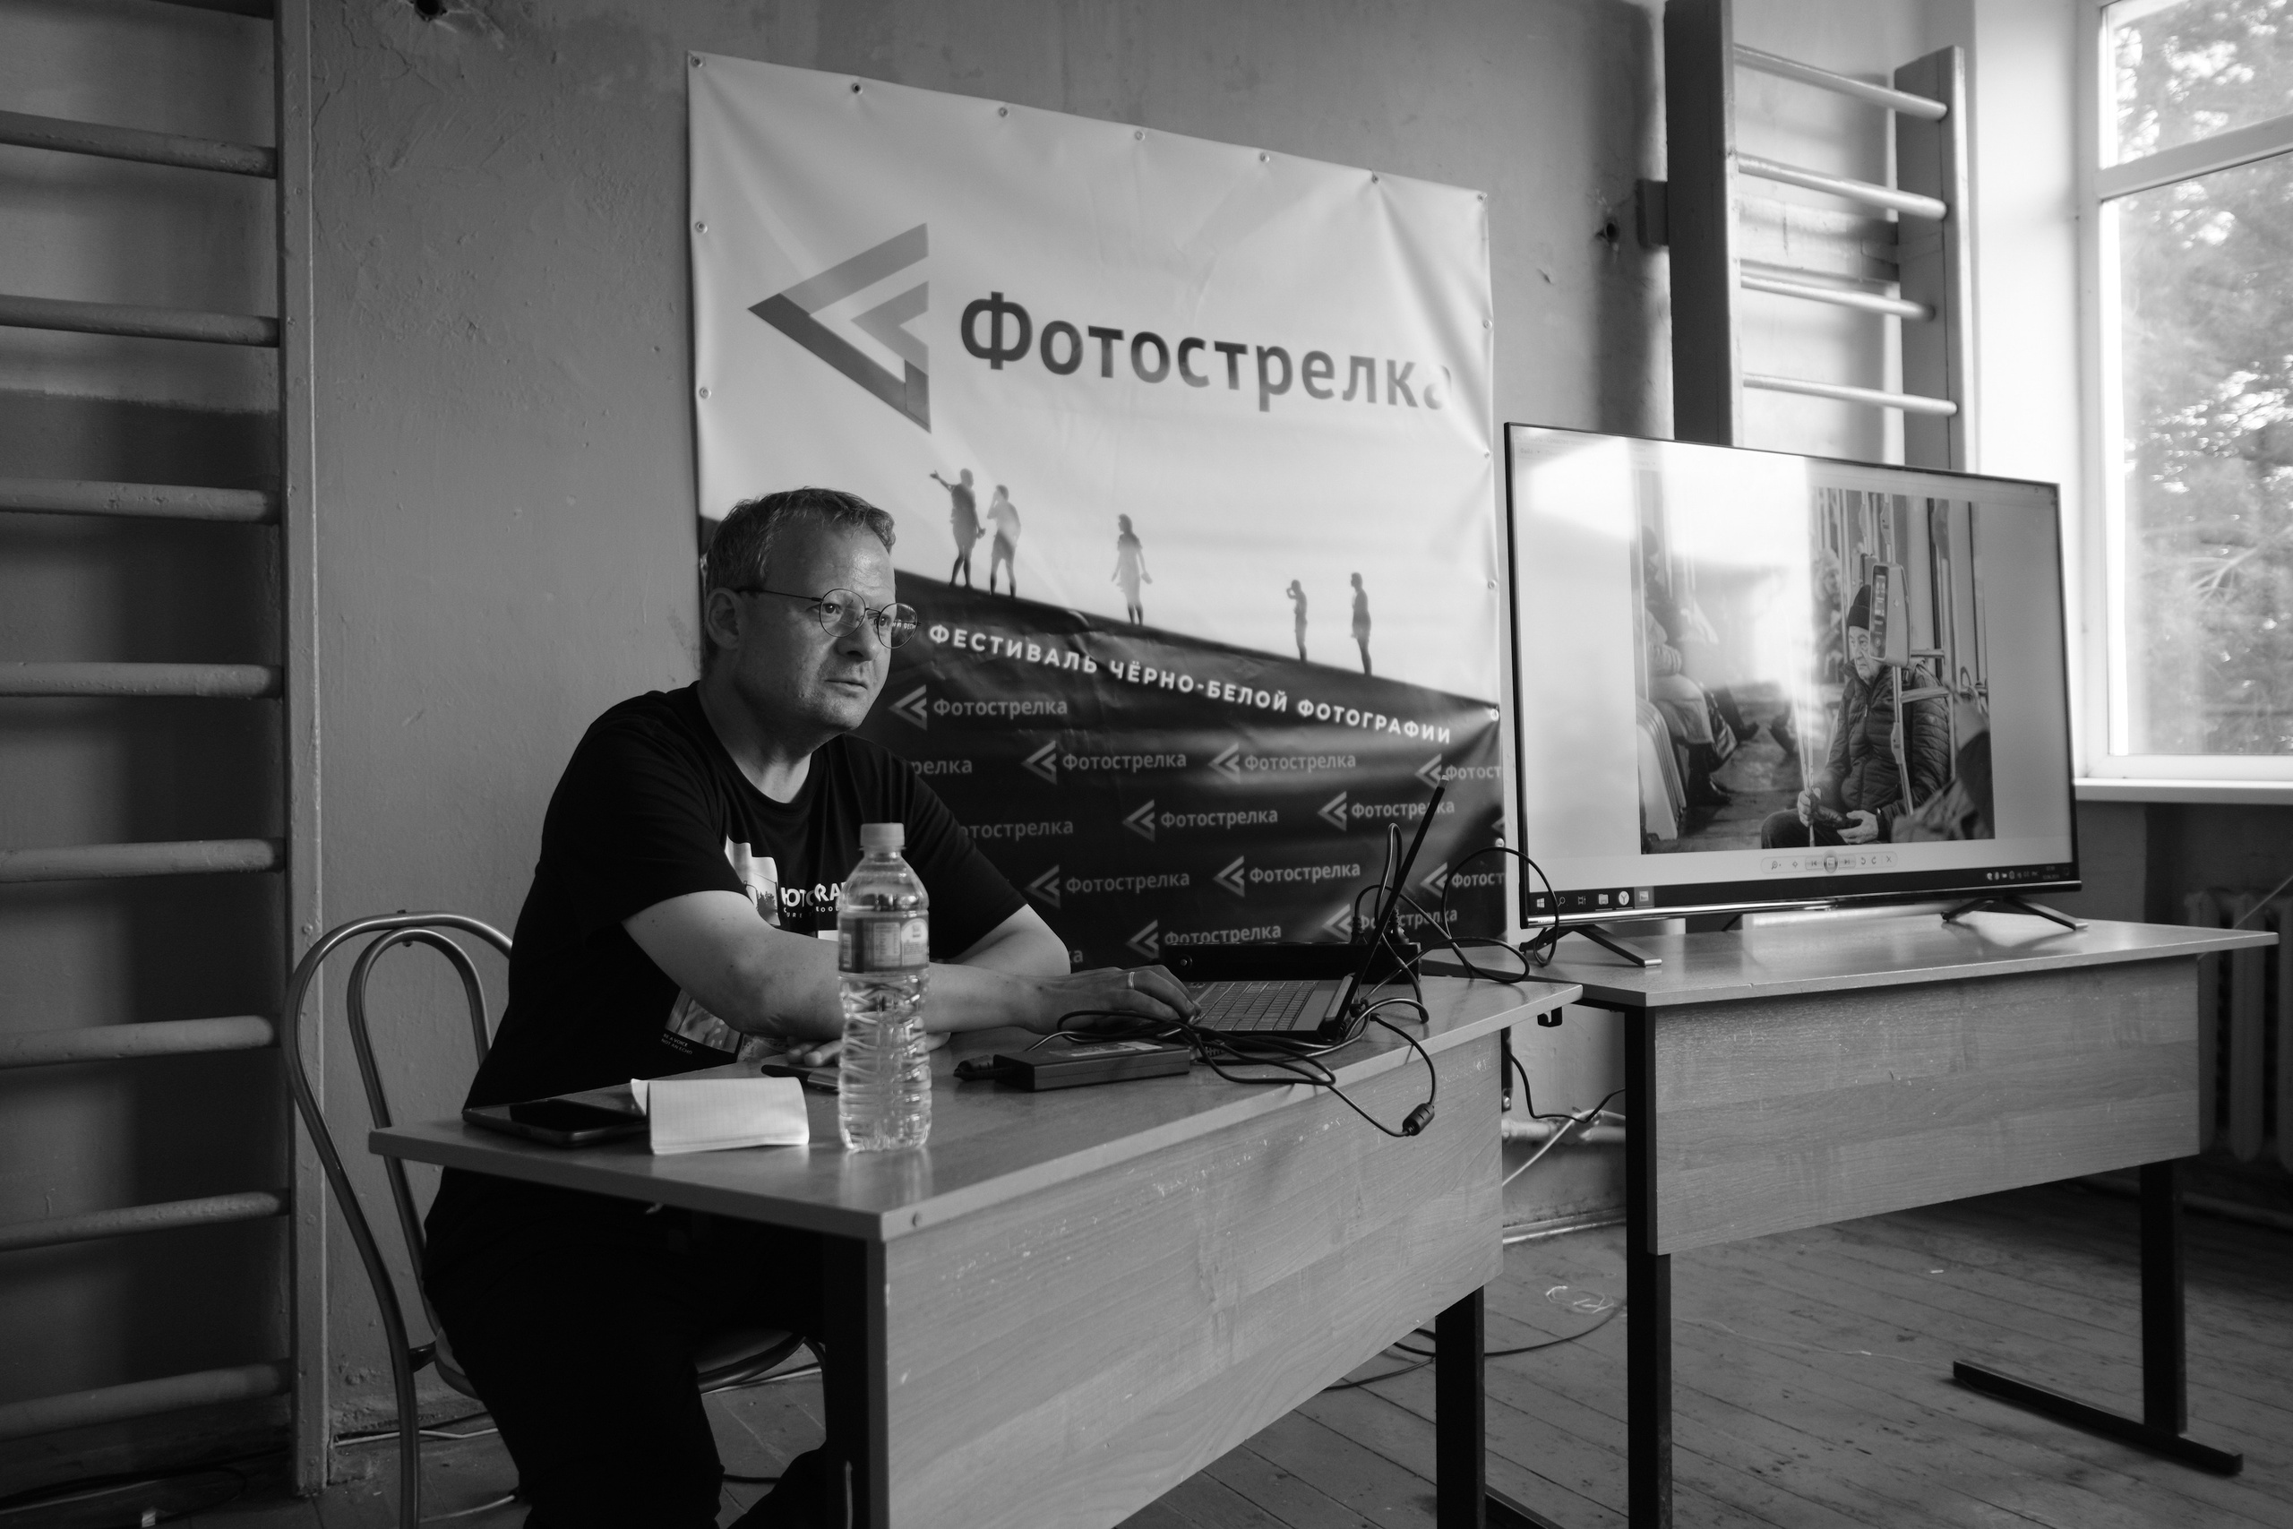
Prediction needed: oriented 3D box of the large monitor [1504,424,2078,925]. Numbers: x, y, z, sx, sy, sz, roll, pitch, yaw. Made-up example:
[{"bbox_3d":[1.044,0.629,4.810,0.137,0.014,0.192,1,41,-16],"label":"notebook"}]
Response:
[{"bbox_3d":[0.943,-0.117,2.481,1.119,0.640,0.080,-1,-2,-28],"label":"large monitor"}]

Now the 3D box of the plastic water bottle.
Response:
[{"bbox_3d":[-0.182,0.152,1.194,0.065,0.222,0.065,-1,-1,-9],"label":"plastic water bottle"}]

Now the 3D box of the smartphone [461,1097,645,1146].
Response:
[{"bbox_3d":[-0.432,0.262,1.264,0.150,0.011,0.069,-1,-1,41],"label":"smartphone"}]

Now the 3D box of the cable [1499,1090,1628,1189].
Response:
[{"bbox_3d":[0.874,0.783,3.606,0.335,0.209,0.120,-1,-1,-28],"label":"cable"}]

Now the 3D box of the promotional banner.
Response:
[{"bbox_3d":[0.006,-0.363,3.286,1.712,1.720,0.040,-1,-1,-28],"label":"promotional banner"}]

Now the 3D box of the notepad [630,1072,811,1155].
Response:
[{"bbox_3d":[-0.290,0.242,1.209,0.107,0.045,0.058,-1,-1,-16],"label":"notepad"}]

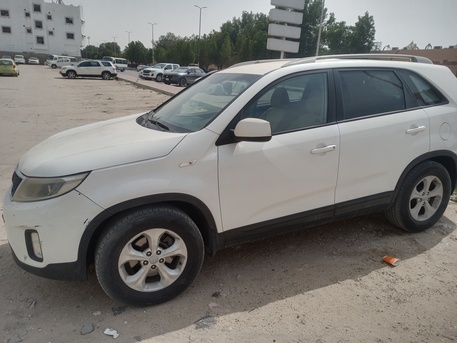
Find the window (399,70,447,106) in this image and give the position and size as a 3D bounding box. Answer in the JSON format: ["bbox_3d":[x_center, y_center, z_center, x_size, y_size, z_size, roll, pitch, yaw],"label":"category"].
[{"bbox_3d":[1.775,-0.759,3.127,0.570,0.340,0.060,-7,-4,-30],"label":"window"}]

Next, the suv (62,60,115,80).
[{"bbox_3d":[-13.178,-9.588,32.195,4.920,1.750,1.950,-5,19,-26],"label":"suv"}]

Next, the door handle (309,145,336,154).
[{"bbox_3d":[0.721,-0.167,2.606,0.240,0.045,0.050,-8,19,-24],"label":"door handle"}]

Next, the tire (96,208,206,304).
[{"bbox_3d":[-0.534,0.569,2.380,0.737,0.737,0.235,-8,19,-24],"label":"tire"}]

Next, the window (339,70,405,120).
[{"bbox_3d":[1.194,-0.637,2.858,0.660,0.410,0.050,-8,-4,-24],"label":"window"}]

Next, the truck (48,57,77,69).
[{"bbox_3d":[-27.144,-17.721,55.860,1.900,1.970,5.000,16,21,35],"label":"truck"}]

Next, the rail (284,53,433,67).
[{"bbox_3d":[1.209,-0.978,3.031,1.750,0.115,0.065,-8,19,-24],"label":"rail"}]

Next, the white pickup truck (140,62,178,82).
[{"bbox_3d":[-6.232,-10.162,35.217,1.860,1.790,5.200,17,21,37],"label":"white pickup truck"}]

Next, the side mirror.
[{"bbox_3d":[0.158,-0.264,2.208,0.160,0.155,0.240,-8,19,-24],"label":"side mirror"}]

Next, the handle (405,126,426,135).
[{"bbox_3d":[1.632,-0.359,2.991,0.240,0.045,0.050,-8,19,-24],"label":"handle"}]

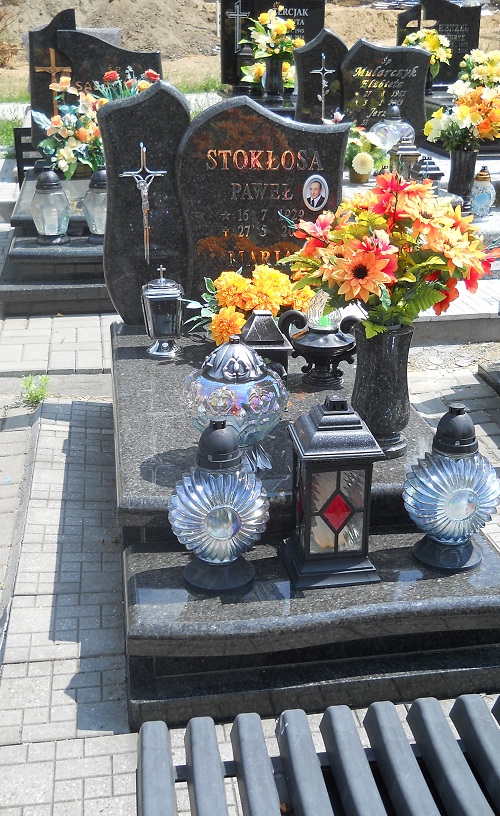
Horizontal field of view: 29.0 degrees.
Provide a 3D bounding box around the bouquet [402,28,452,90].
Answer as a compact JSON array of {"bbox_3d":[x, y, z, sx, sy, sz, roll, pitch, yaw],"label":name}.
[{"bbox_3d":[1.899,-3.739,10.400,0.520,0.690,0.450,-3,21,-8],"label":"bouquet"}]

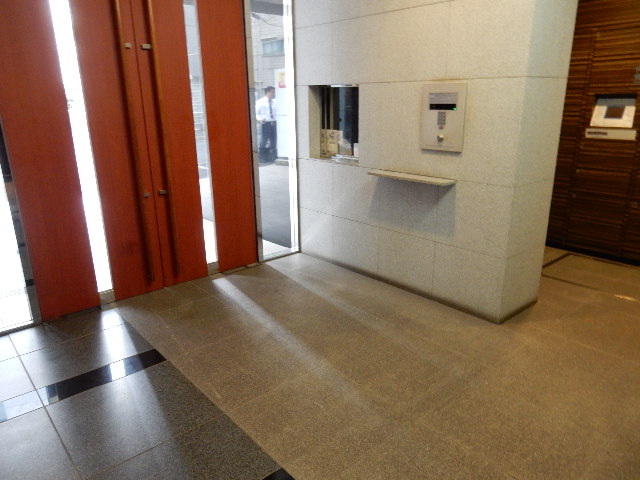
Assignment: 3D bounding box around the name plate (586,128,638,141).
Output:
[{"bbox_3d":[2.320,-0.843,3.701,0.020,0.073,0.360,-15,22,-39],"label":"name plate"}]

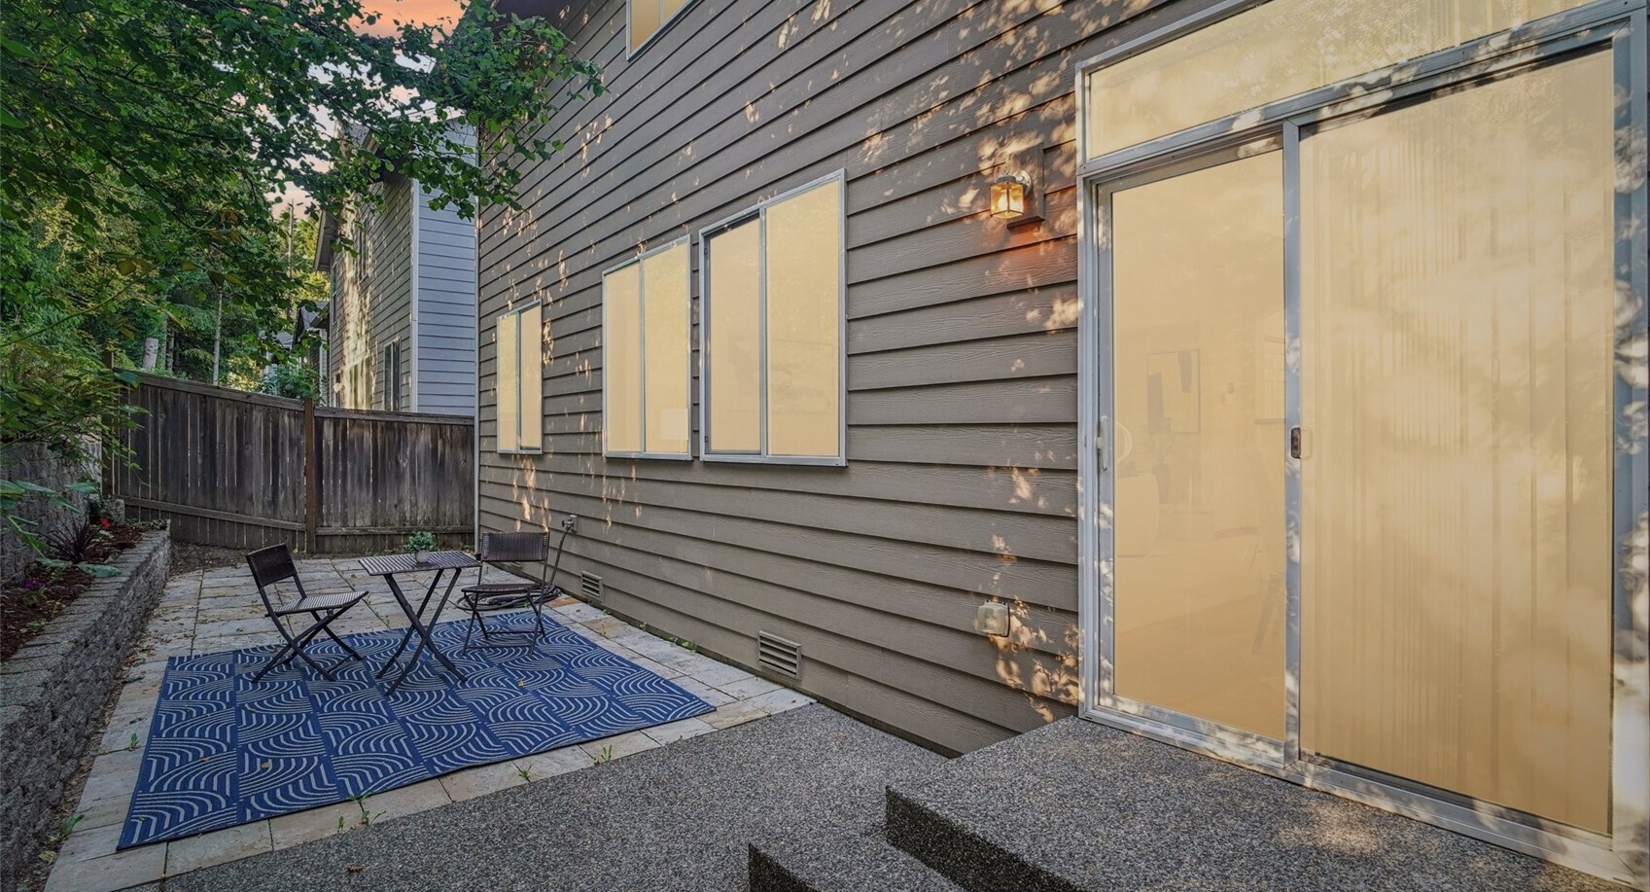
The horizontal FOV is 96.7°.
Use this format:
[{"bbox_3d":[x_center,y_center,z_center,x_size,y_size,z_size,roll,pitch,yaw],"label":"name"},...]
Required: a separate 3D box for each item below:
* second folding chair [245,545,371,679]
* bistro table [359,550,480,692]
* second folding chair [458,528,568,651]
[{"bbox_3d":[-3.289,1.051,4.703,0.520,0.790,0.470,0,0,-13],"label":"second folding chair"},{"bbox_3d":[-2.502,1.083,4.538,0.590,0.725,0.600,0,0,-37],"label":"bistro table"},{"bbox_3d":[-2.283,1.046,5.261,0.470,0.790,0.520,0,0,-8],"label":"second folding chair"}]

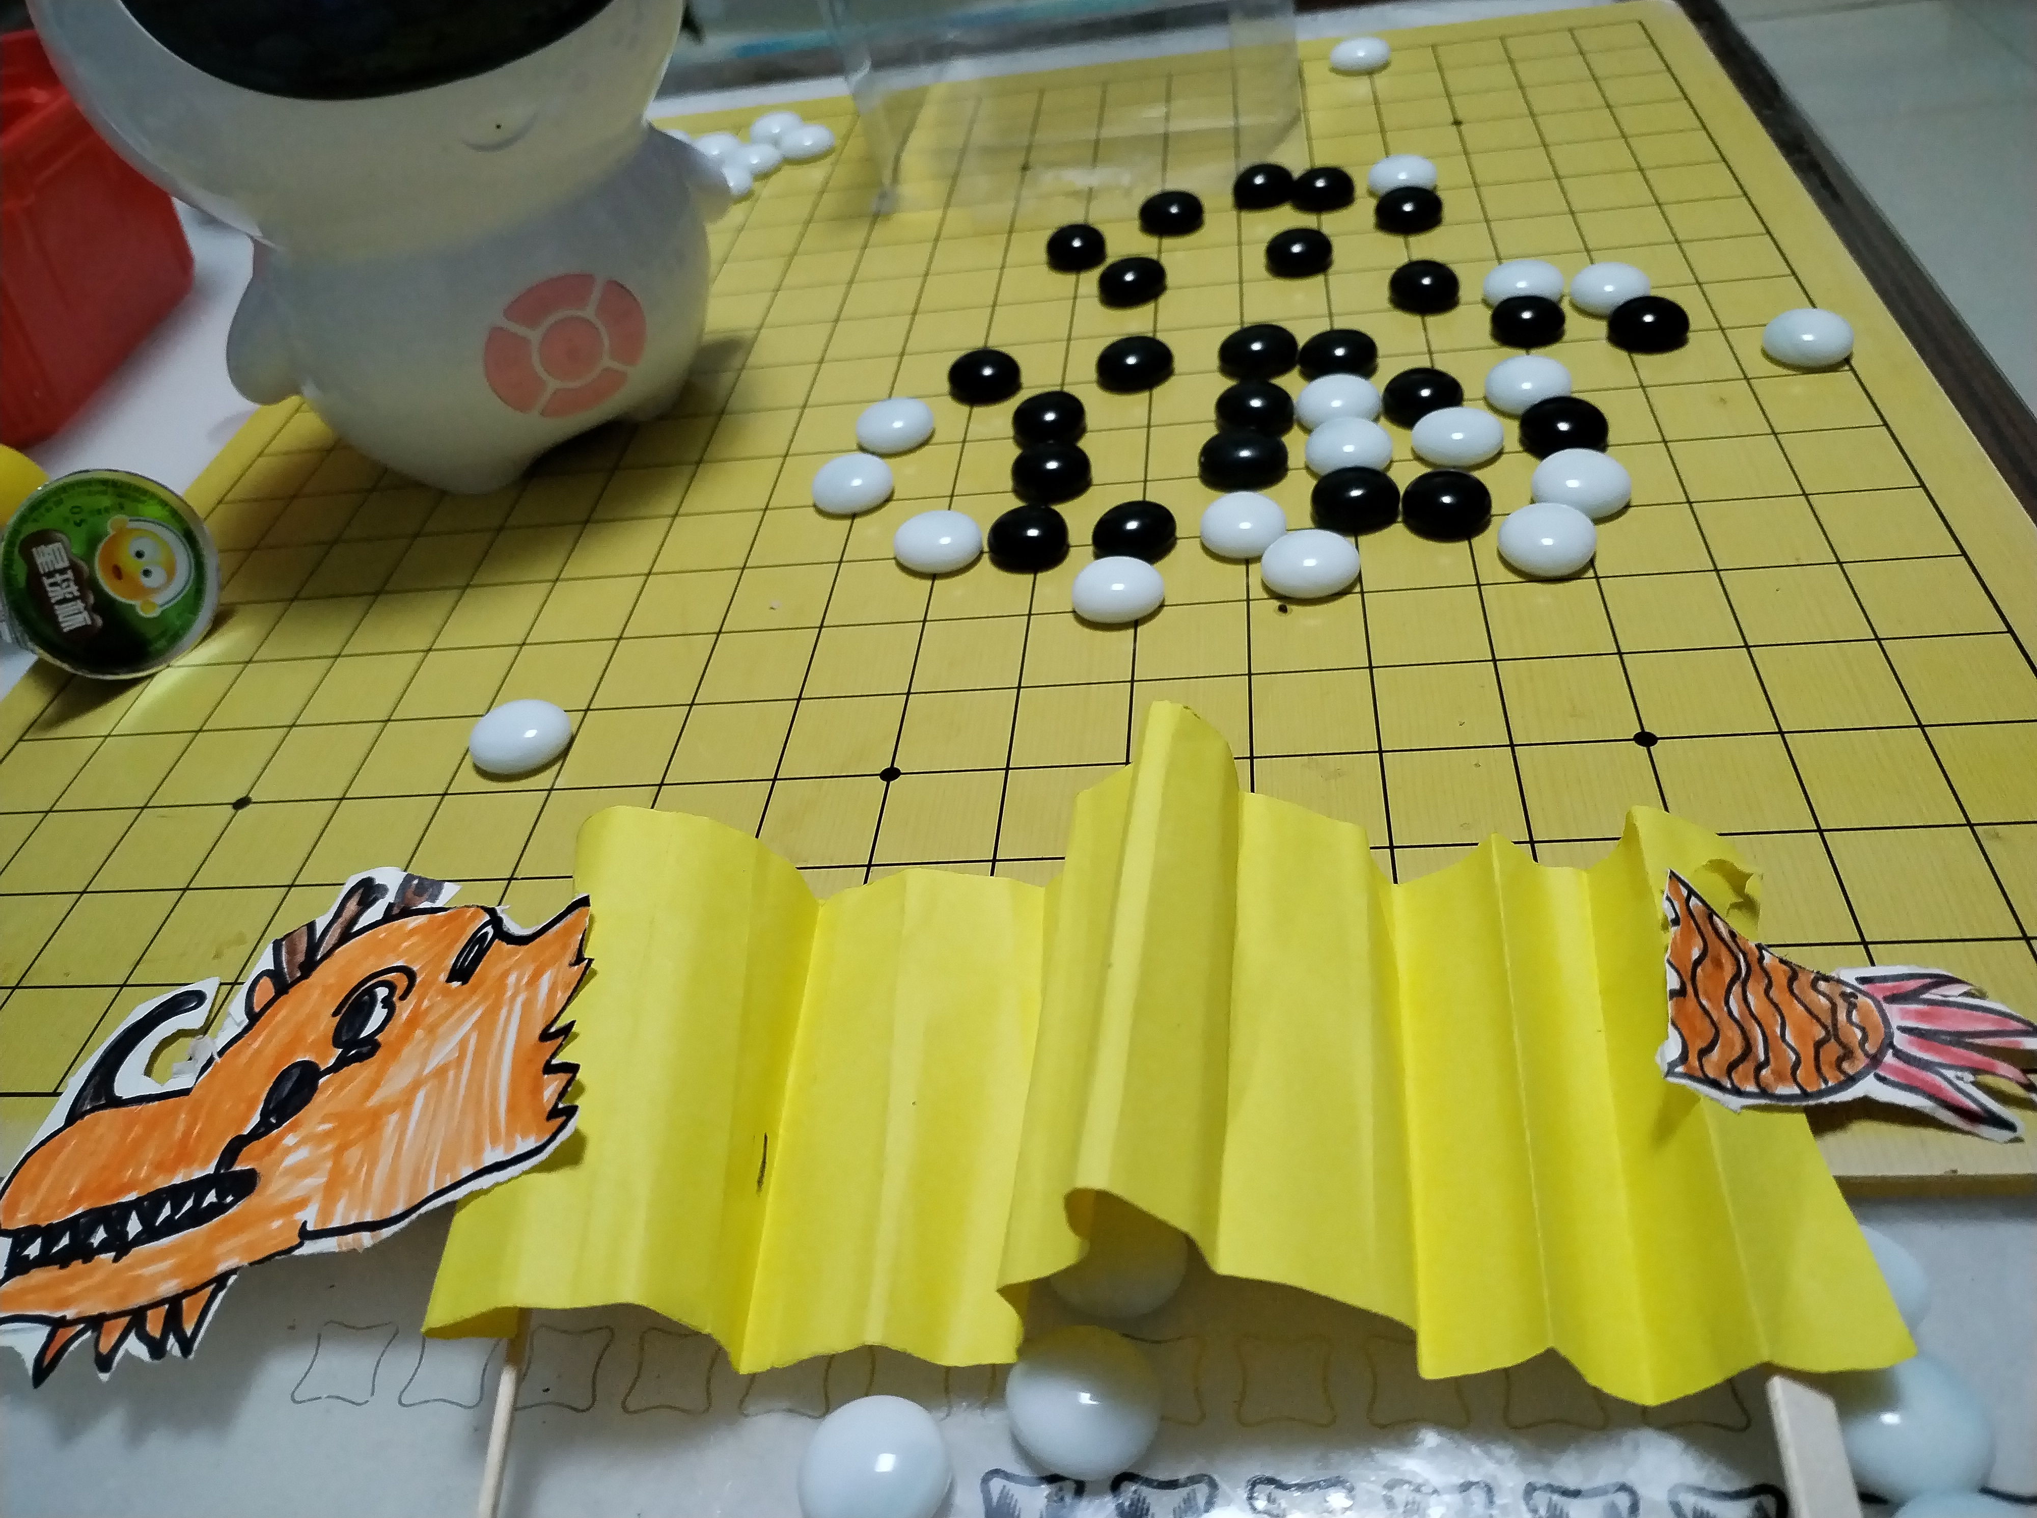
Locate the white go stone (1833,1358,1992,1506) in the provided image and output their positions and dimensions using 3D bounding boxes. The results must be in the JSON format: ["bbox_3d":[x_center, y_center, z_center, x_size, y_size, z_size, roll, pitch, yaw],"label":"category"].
[{"bbox_3d":[0.109,0.081,0.189,0.020,0.010,0.020,-3,43,10],"label":"white go stone"}]

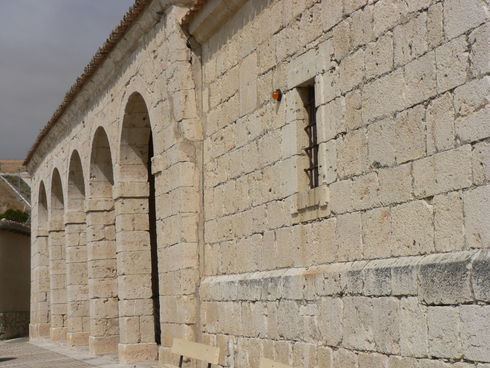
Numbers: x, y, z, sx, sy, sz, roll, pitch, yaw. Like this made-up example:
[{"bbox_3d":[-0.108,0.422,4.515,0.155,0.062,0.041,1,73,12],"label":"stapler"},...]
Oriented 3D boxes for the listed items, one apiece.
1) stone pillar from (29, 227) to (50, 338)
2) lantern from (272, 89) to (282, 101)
[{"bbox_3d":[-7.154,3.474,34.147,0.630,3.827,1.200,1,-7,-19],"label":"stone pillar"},{"bbox_3d":[0.388,-1.071,11.534,0.085,0.130,0.120,1,-7,-19],"label":"lantern"}]

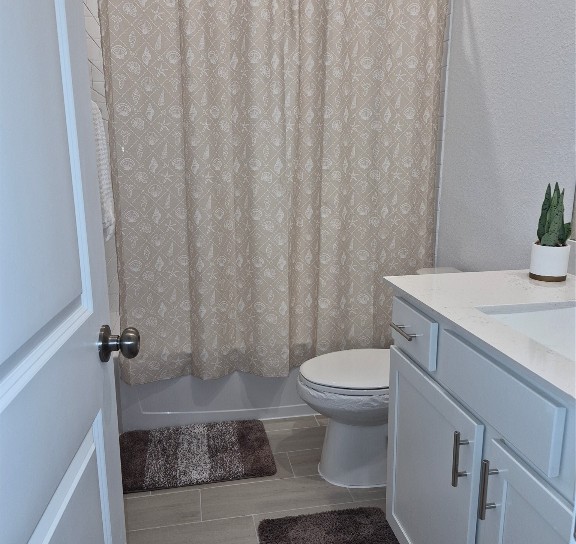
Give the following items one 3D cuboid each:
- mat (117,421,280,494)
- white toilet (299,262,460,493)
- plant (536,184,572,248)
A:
[{"bbox_3d":[-0.394,0.761,2.144,0.635,0.025,0.425,-3,13,-10],"label":"mat"},{"bbox_3d":[0.404,0.409,2.016,0.735,0.756,0.440,-3,13,-10],"label":"white toilet"},{"bbox_3d":[0.746,-0.160,1.420,0.090,0.176,0.090,-3,13,-10],"label":"plant"}]

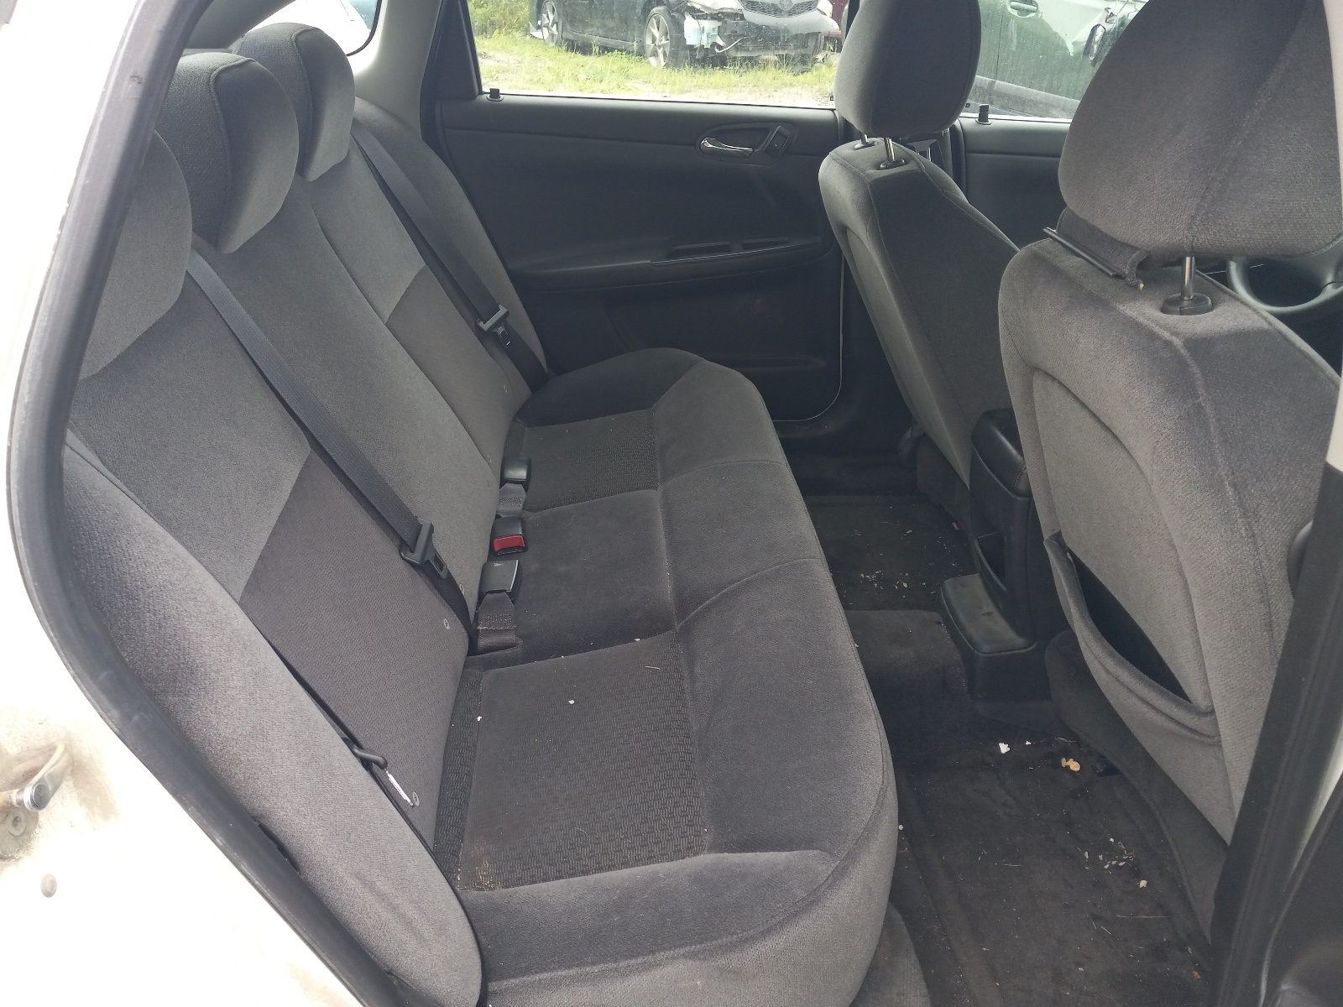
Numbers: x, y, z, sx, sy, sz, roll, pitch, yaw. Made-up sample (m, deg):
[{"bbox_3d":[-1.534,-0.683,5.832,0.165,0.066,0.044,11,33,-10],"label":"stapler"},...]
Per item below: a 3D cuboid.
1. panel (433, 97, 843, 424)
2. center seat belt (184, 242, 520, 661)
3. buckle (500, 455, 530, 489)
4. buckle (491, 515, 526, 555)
[{"bbox_3d":[-0.039,-0.446,2.021,0.765,0.645,0.100,-2,29,-3],"label":"panel"},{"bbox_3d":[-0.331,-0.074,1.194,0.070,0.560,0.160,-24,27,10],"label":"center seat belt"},{"bbox_3d":[-0.252,-0.051,1.690,0.043,0.026,0.058,-1,36,-3],"label":"buckle"},{"bbox_3d":[-0.235,0.045,1.513,0.043,0.026,0.060,-10,35,2],"label":"buckle"}]

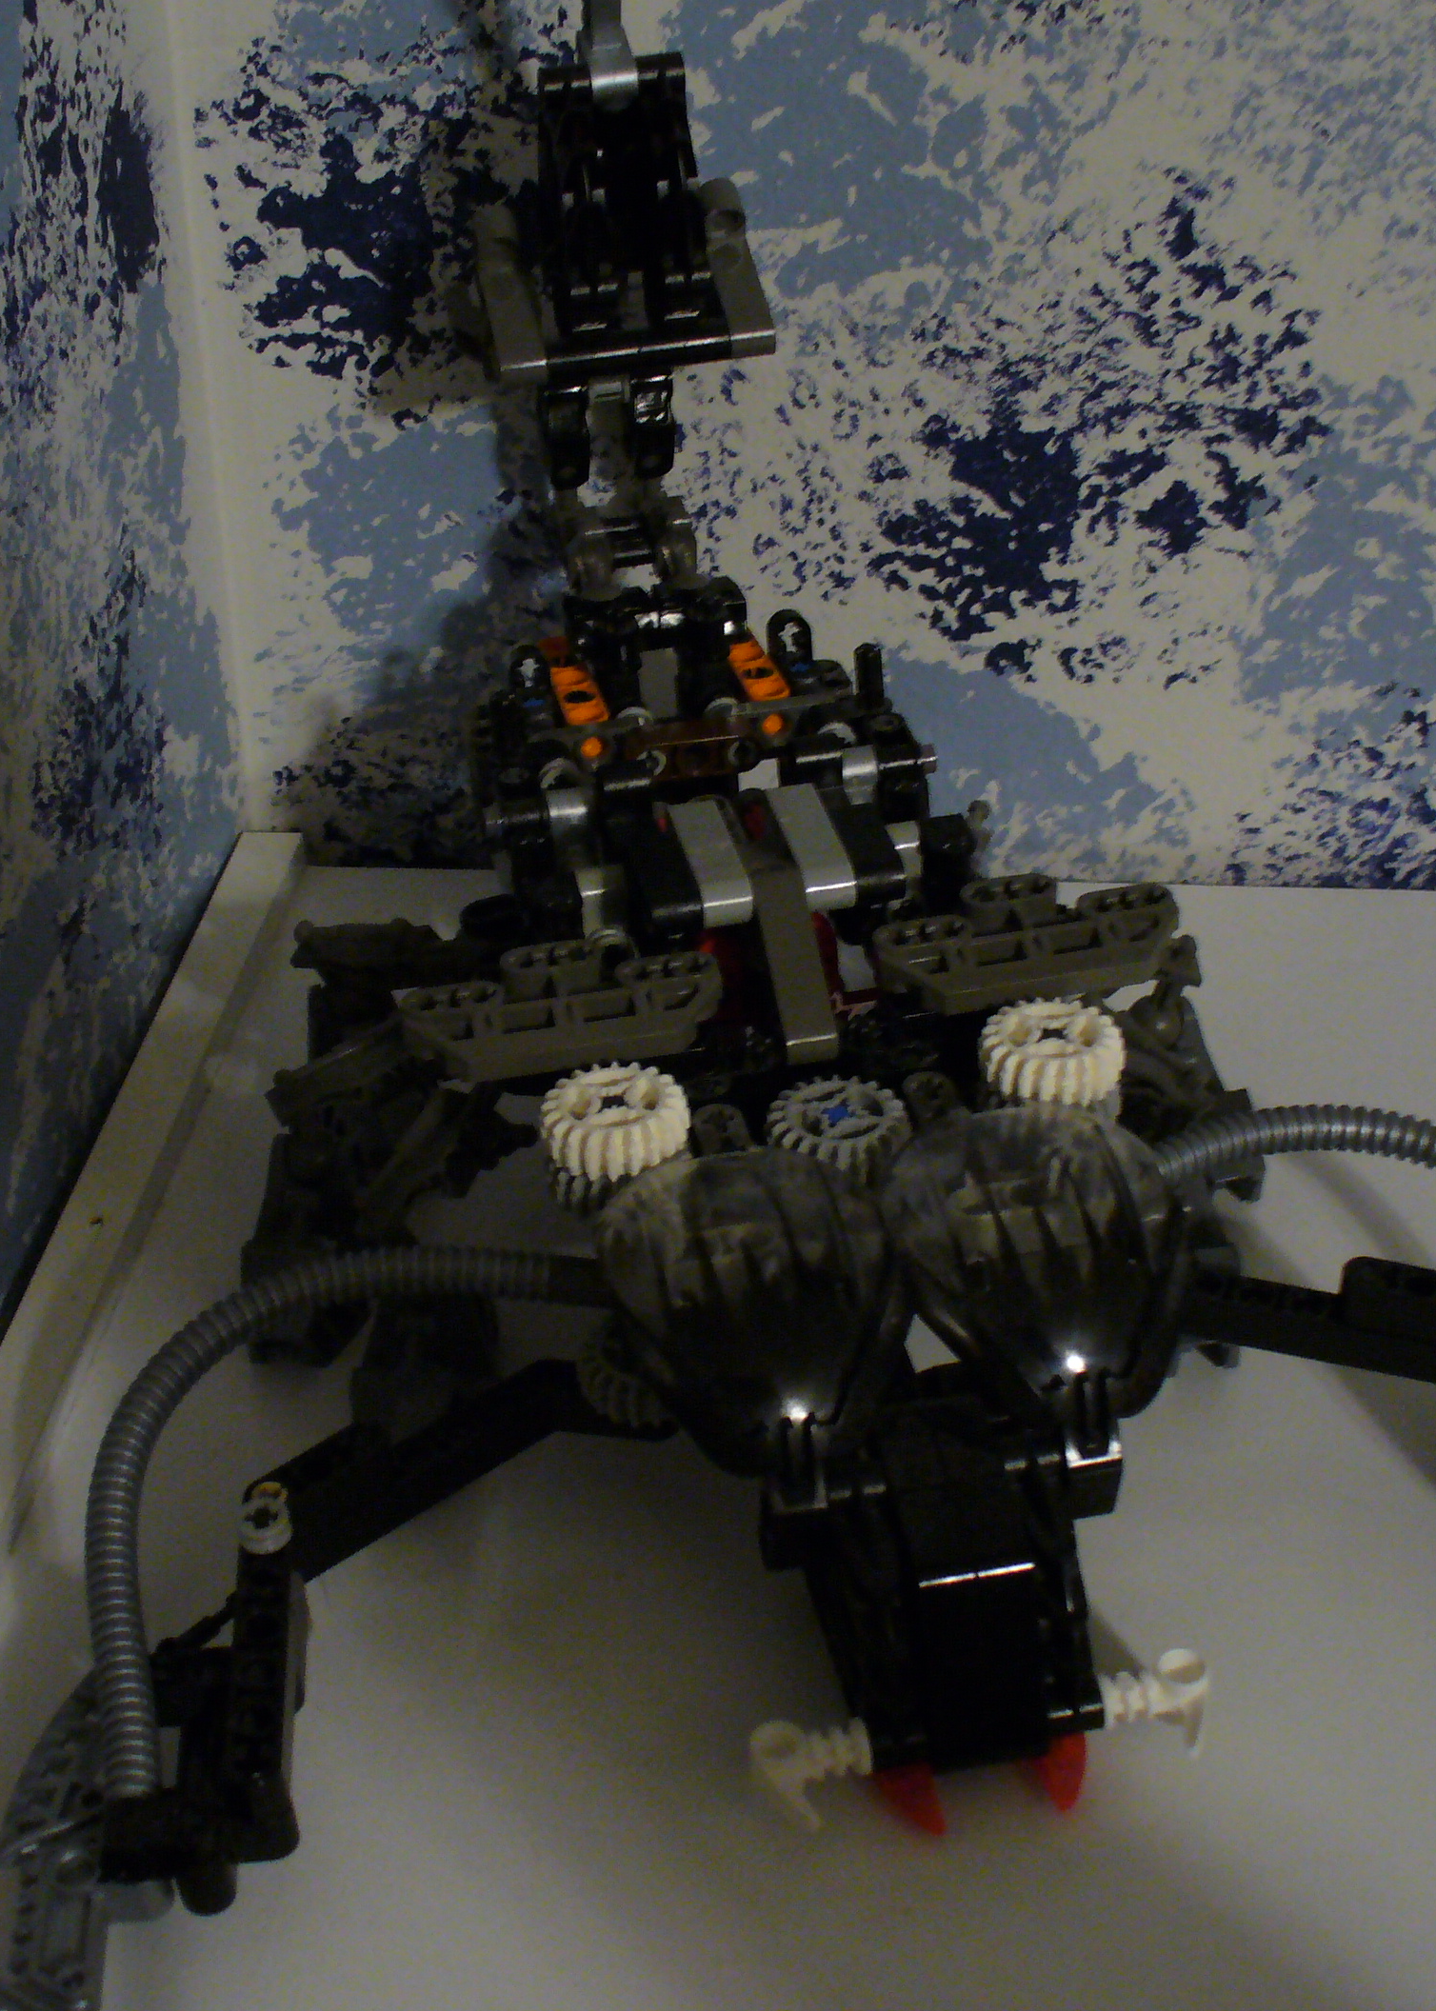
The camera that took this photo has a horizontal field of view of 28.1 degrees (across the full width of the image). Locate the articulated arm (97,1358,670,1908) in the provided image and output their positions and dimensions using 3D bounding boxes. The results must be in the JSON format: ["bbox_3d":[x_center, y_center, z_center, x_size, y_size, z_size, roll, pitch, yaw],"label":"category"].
[{"bbox_3d":[-0.045,0.085,0.399,0.086,0.034,0.062,-7,35,-9],"label":"articulated arm"}]

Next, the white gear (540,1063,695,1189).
[{"bbox_3d":[-0.015,0.017,0.414,0.022,0.008,0.022,-6,30,3],"label":"white gear"}]

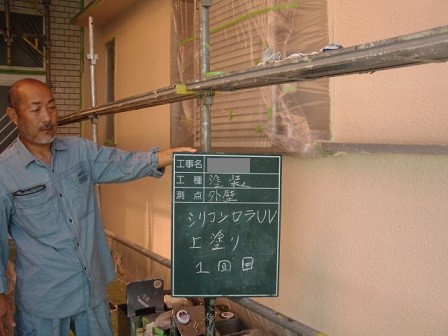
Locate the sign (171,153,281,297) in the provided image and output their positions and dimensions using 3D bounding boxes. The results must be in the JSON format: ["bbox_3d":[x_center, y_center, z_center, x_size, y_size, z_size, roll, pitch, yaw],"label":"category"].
[{"bbox_3d":[0.009,0.245,2.070,0.450,0.600,0.025,1,3,-2],"label":"sign"}]

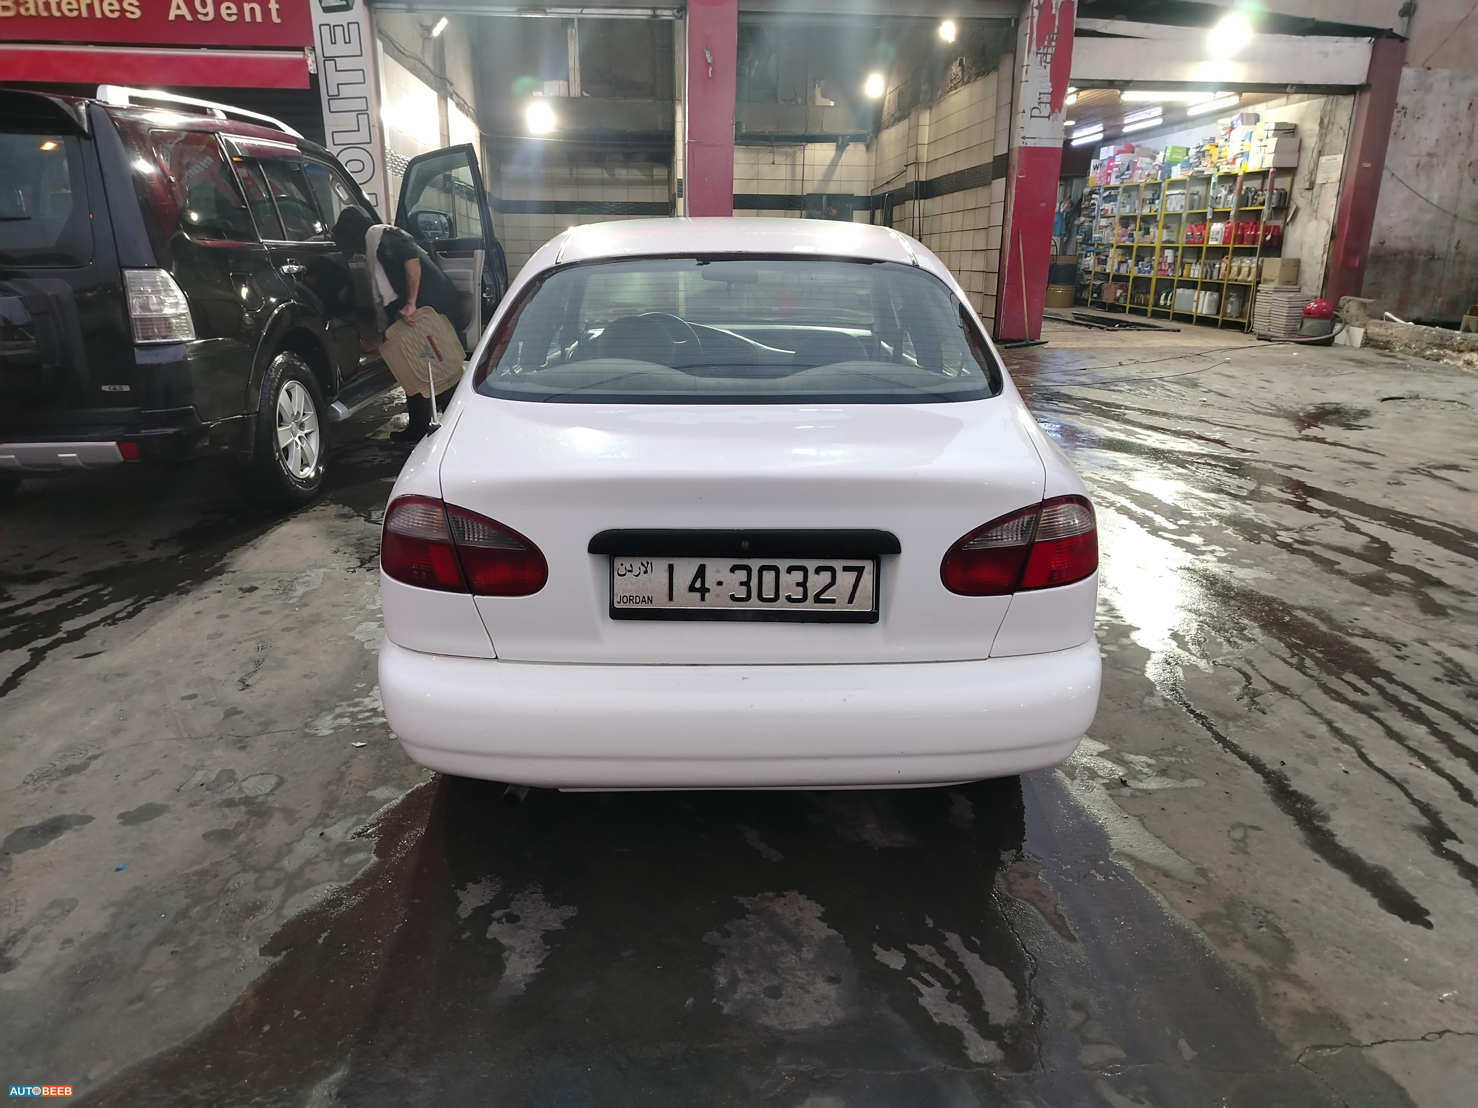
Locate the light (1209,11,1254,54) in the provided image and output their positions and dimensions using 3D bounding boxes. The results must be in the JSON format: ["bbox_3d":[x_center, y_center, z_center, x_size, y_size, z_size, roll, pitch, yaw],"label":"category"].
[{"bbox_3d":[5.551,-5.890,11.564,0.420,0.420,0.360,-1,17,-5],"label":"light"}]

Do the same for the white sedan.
[{"bbox_3d":[-0.020,-0.552,3.984,1.700,1.430,4.240,0,17,-1],"label":"white sedan"}]

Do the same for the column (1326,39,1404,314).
[{"bbox_3d":[7.649,-4.430,12.684,0.380,3.452,0.340,-1,17,-5],"label":"column"}]

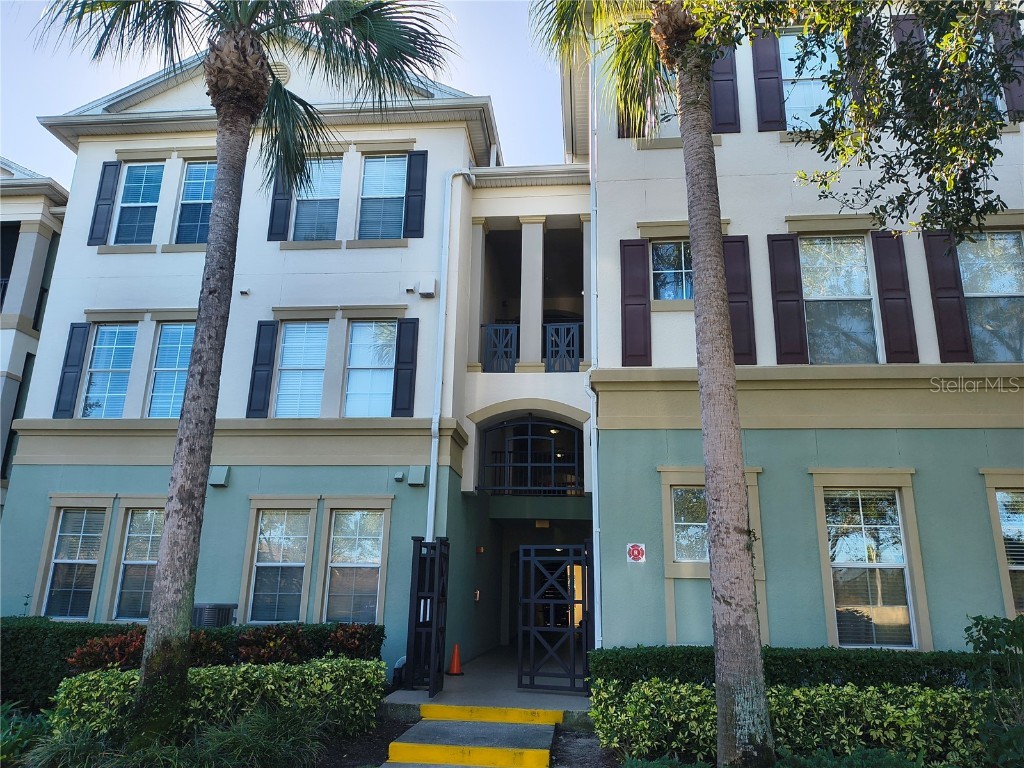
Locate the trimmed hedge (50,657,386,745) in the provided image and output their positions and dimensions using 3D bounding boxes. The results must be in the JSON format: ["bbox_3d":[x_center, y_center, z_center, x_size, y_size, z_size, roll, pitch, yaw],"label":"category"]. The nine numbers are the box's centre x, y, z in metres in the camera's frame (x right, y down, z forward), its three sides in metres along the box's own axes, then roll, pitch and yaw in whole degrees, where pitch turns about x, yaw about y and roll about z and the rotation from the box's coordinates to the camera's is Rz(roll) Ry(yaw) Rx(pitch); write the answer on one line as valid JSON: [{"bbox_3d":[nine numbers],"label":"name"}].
[{"bbox_3d":[-3.034,3.434,8.089,3.250,0.730,0.900,2,-16,-3],"label":"trimmed hedge"}]

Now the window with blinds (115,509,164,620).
[{"bbox_3d":[-5.898,2.924,12.021,0.860,1.759,0.100,0,-16,5],"label":"window with blinds"}]

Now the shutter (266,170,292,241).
[{"bbox_3d":[-4.213,-3.433,13.579,0.370,1.768,0.050,0,-16,5],"label":"shutter"}]

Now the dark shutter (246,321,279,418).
[{"bbox_3d":[-4.431,-0.272,13.121,0.374,1.798,0.050,0,-16,5],"label":"dark shutter"}]

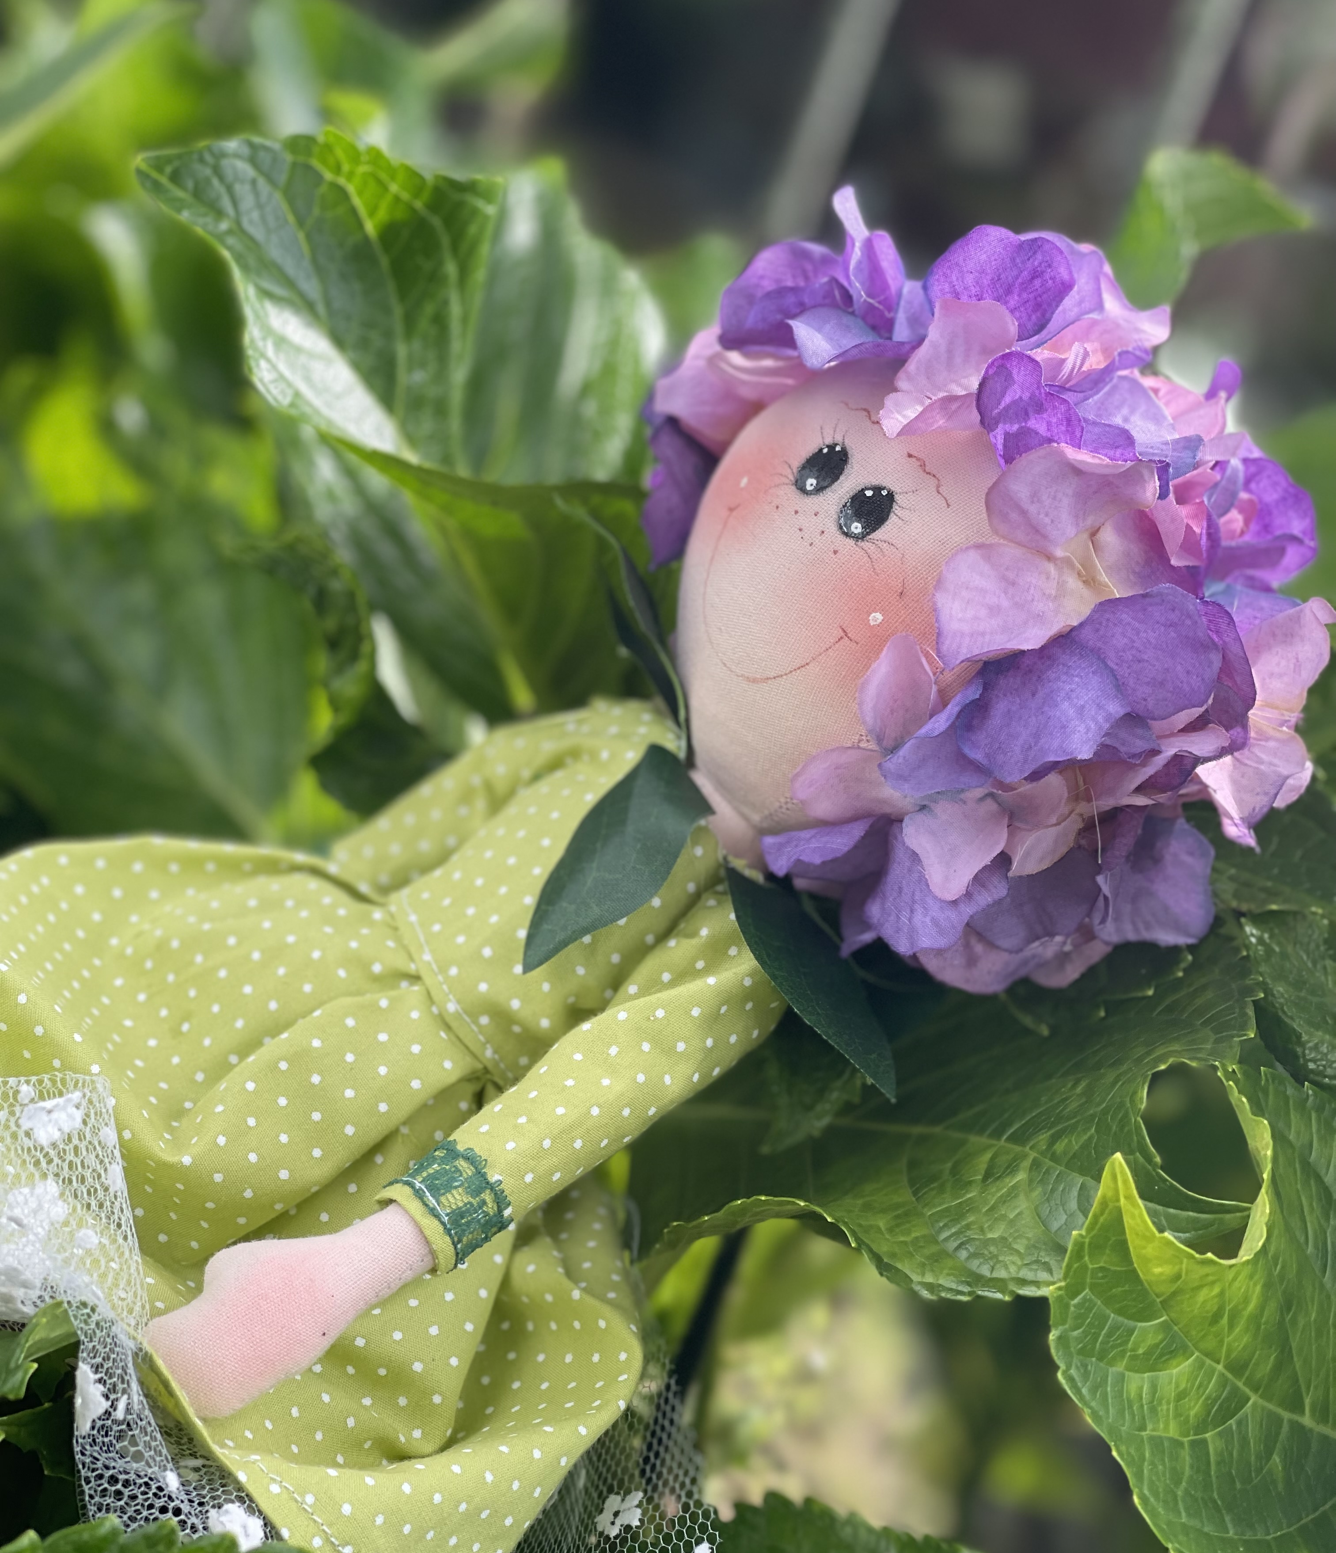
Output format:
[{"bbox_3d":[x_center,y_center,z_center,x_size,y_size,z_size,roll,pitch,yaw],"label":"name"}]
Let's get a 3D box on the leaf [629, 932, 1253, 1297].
[{"bbox_3d":[0.051,0.063,0.615,0.114,0.036,0.078,-1,44,-7],"label":"leaf"}]

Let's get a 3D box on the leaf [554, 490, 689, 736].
[{"bbox_3d":[-0.009,-0.030,0.622,0.021,0.013,0.047,-18,79,-40],"label":"leaf"}]

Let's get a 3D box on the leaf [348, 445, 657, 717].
[{"bbox_3d":[-0.033,-0.040,0.672,0.058,0.054,0.035,-12,9,-3],"label":"leaf"}]

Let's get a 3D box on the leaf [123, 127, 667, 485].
[{"bbox_3d":[-0.054,-0.093,0.660,0.098,0.060,0.045,11,6,-9],"label":"leaf"}]

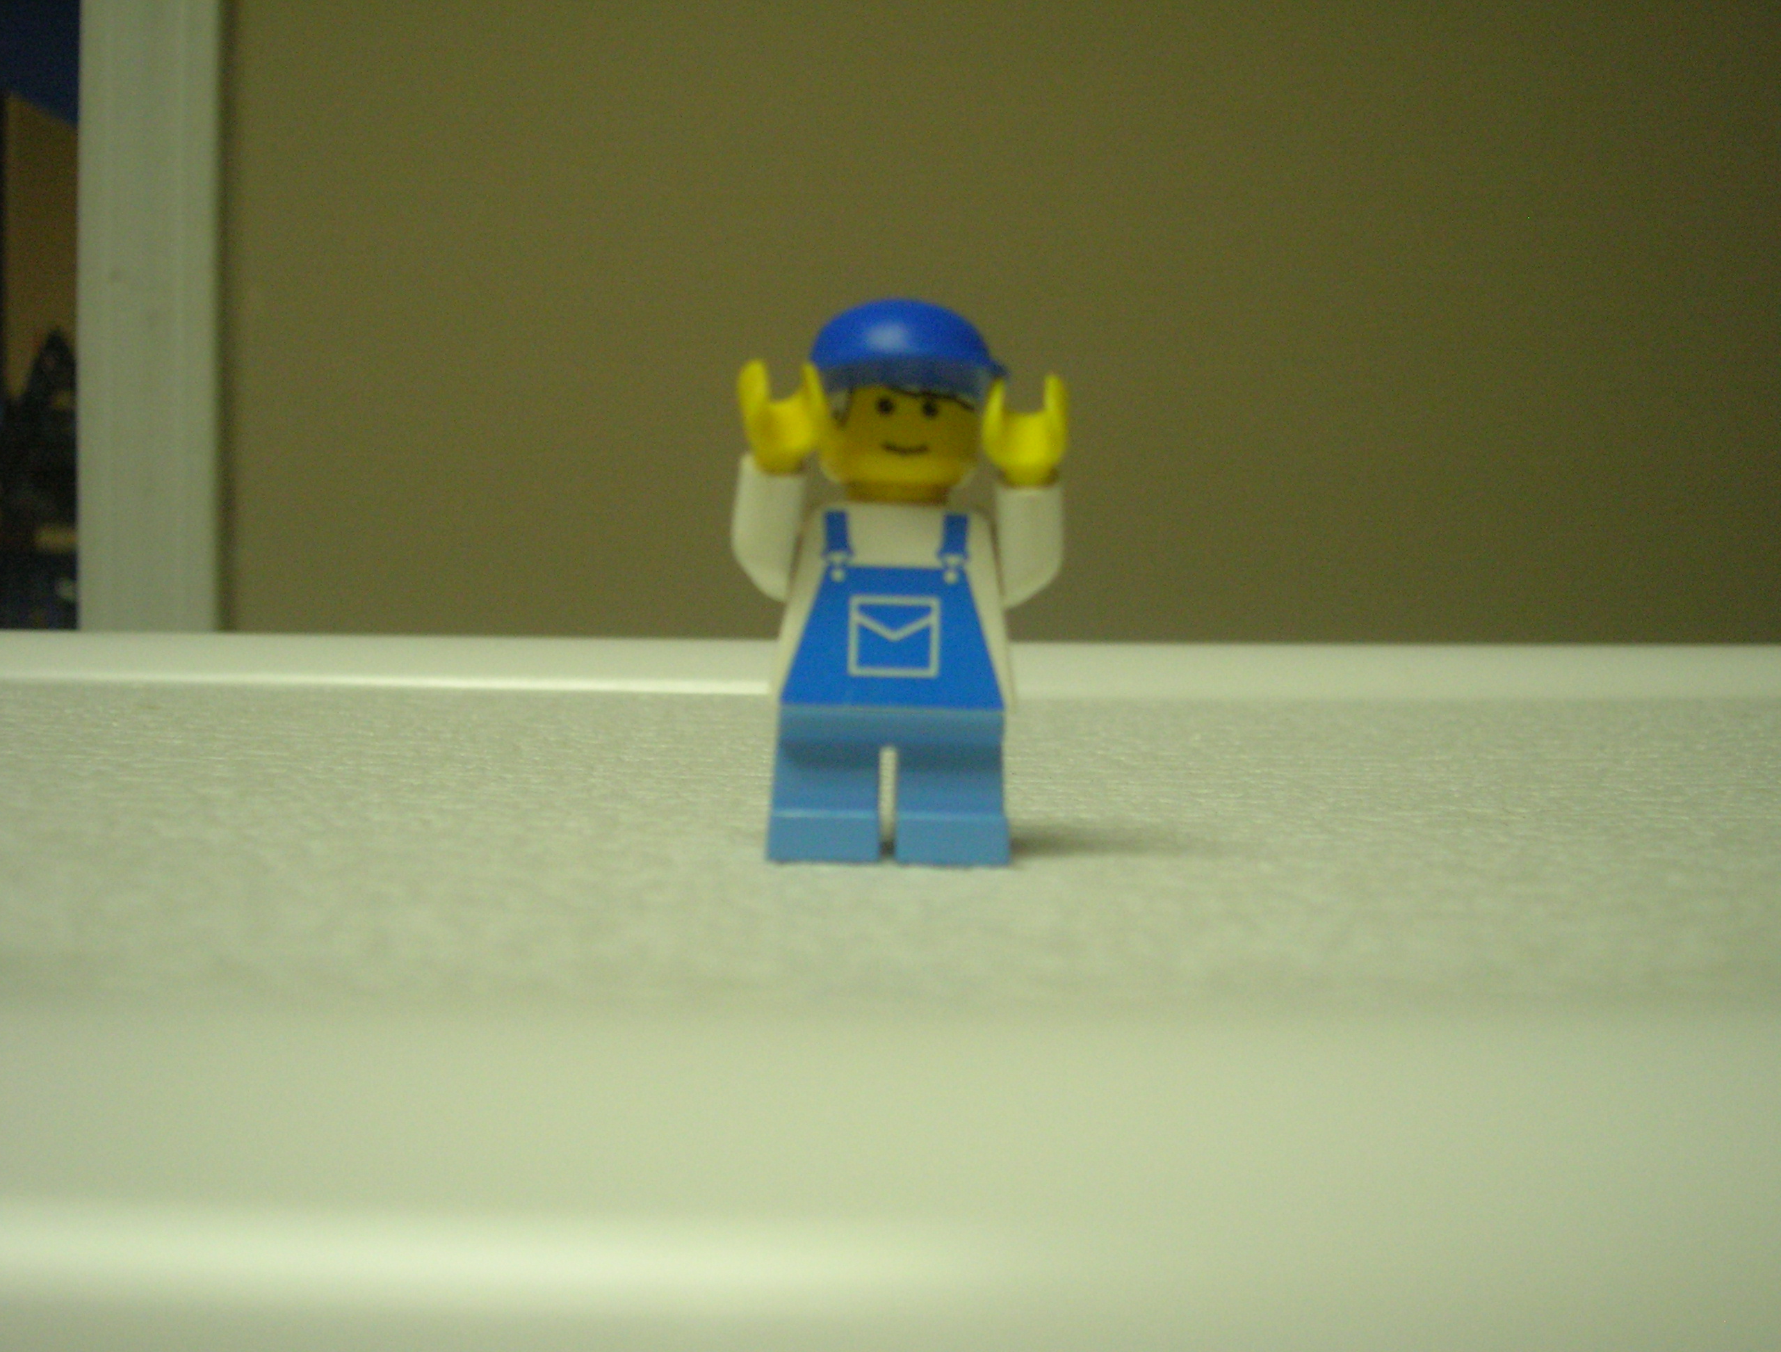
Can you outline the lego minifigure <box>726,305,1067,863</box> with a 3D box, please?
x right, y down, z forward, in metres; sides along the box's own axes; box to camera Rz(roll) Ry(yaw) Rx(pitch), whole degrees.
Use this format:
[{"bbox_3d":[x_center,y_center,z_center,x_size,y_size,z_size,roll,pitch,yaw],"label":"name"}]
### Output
[{"bbox_3d":[0.001,-0.007,0.129,0.021,0.037,0.017,1,1,0],"label":"lego minifigure"}]

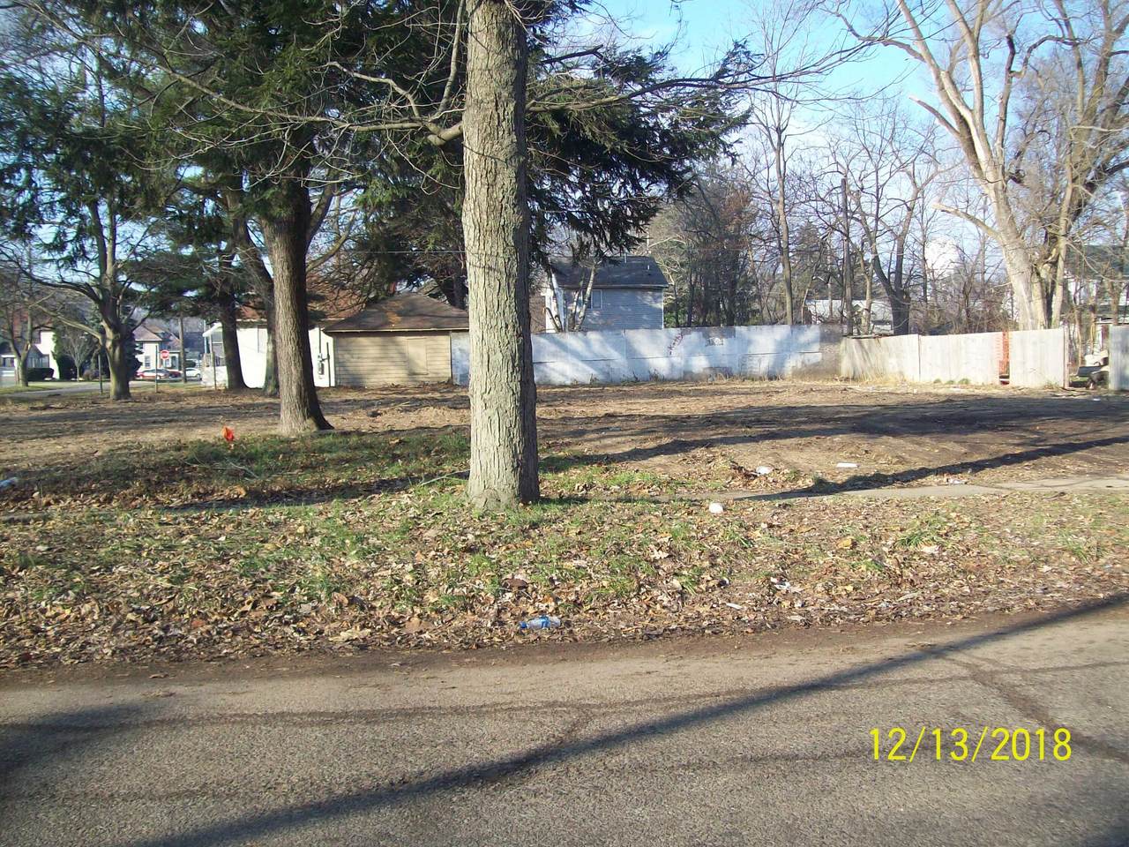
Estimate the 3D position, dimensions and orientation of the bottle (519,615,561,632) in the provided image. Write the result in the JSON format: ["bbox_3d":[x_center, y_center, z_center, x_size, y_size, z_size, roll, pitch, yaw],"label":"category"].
[{"bbox_3d":[-0.119,0.978,5.750,0.205,0.062,0.065,-2,3,-14],"label":"bottle"}]

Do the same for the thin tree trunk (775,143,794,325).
[{"bbox_3d":[10.844,-8.075,57.741,0.650,11.502,0.500,-1,3,0],"label":"thin tree trunk"}]

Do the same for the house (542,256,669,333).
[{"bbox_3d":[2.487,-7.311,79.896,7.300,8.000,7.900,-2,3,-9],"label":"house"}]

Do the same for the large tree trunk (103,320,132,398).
[{"bbox_3d":[-15.946,-2.224,41.992,0.850,2.840,0.750,-1,3,0],"label":"large tree trunk"}]

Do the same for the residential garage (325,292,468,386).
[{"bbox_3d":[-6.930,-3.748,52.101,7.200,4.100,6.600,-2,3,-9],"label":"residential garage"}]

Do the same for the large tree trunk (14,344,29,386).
[{"bbox_3d":[-33.750,-3.592,72.994,0.700,2.632,0.620,-1,3,0],"label":"large tree trunk"}]

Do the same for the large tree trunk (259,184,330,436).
[{"bbox_3d":[-4.685,-1.999,20.547,0.920,4.403,0.800,-1,3,0],"label":"large tree trunk"}]

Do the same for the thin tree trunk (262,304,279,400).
[{"bbox_3d":[-10.329,-2.571,41.477,0.620,3.304,0.580,-1,3,0],"label":"thin tree trunk"}]

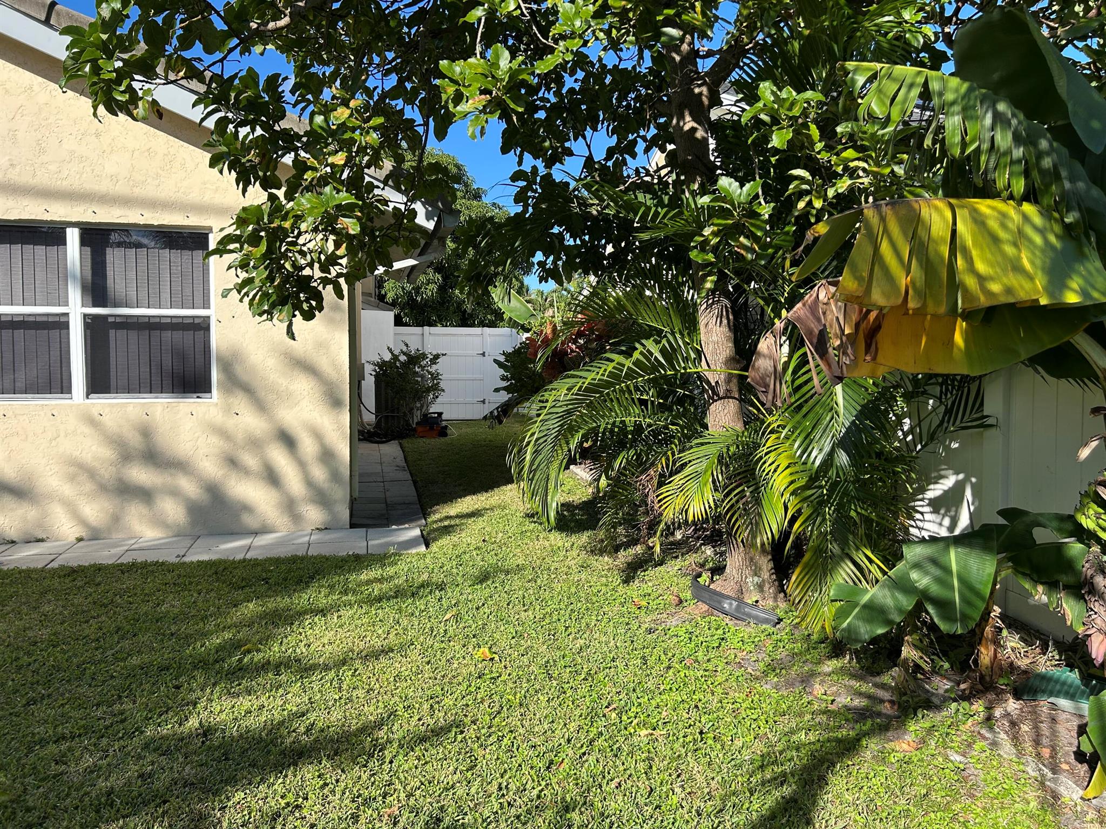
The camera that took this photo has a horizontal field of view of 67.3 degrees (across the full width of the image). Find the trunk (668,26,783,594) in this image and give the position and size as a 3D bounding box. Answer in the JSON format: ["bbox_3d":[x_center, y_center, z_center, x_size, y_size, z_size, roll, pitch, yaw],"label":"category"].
[{"bbox_3d":[0.955,-0.537,4.604,0.600,3.064,0.470,0,4,-11],"label":"trunk"}]

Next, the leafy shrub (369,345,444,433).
[{"bbox_3d":[-2.539,-0.441,14.403,1.300,1.520,1.250,0,4,-11],"label":"leafy shrub"}]

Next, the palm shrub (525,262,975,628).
[{"bbox_3d":[0.984,0.045,4.913,2.300,1.850,1.950,0,4,-11],"label":"palm shrub"}]

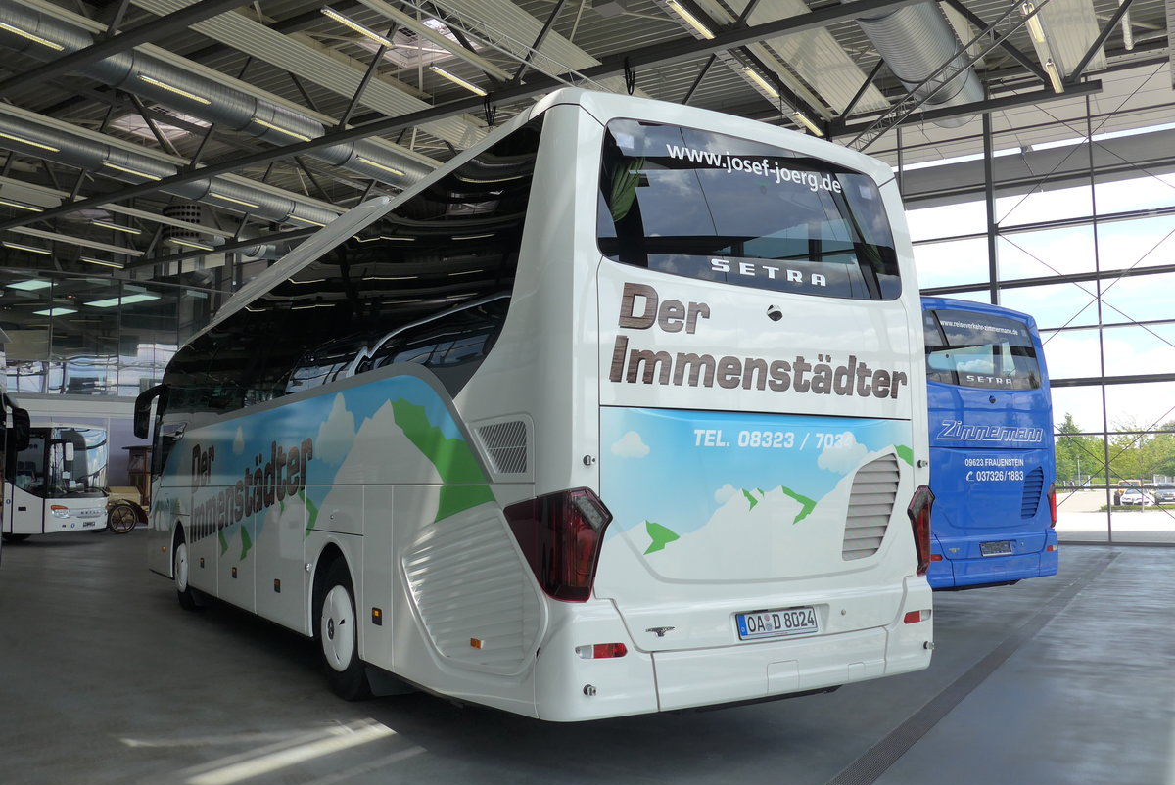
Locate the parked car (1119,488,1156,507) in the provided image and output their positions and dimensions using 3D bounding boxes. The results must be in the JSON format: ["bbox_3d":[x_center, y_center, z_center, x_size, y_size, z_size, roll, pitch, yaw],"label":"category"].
[{"bbox_3d":[36.305,7.009,65.050,1.800,1.400,4.300,-4,-7,36],"label":"parked car"}]

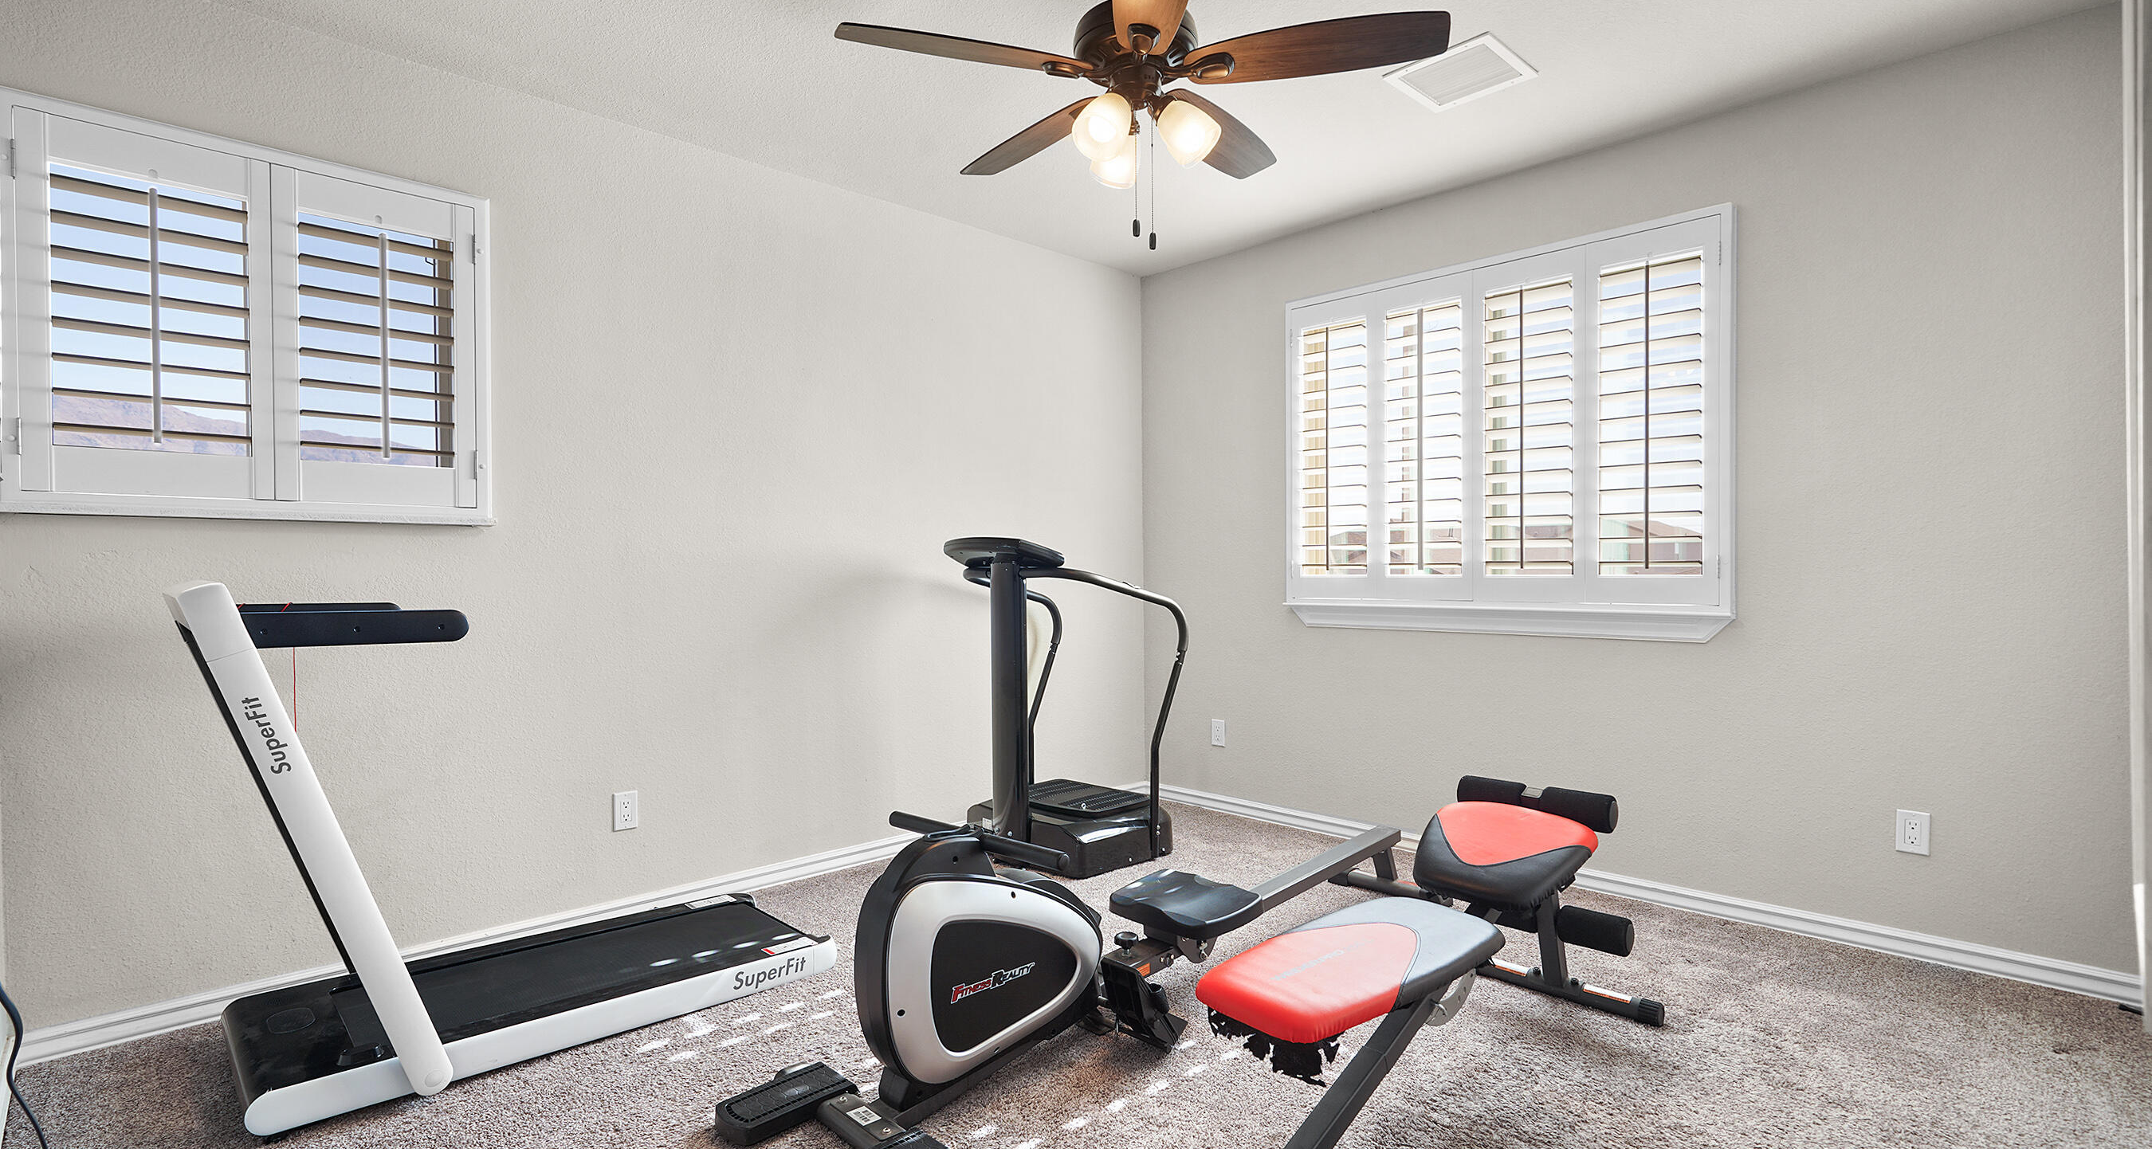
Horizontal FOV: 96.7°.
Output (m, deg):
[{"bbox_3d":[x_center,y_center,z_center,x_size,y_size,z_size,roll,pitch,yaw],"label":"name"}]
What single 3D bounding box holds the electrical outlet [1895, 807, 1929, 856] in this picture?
[{"bbox_3d":[2.261,0.698,2.582,0.012,0.114,0.070,-1,1,-45],"label":"electrical outlet"}]

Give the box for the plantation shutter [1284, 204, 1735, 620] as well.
[{"bbox_3d":[1.406,-0.453,3.382,0.080,1.295,1.530,-1,1,-45],"label":"plantation shutter"}]

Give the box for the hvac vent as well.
[{"bbox_3d":[1.068,-1.380,2.654,0.310,0.020,0.305,-1,1,-45],"label":"hvac vent"}]

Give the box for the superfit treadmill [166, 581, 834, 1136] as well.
[{"bbox_3d":[-1.315,0.540,2.345,1.286,1.067,0.650,-1,1,-39],"label":"superfit treadmill"}]

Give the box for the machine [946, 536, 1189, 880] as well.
[{"bbox_3d":[-0.064,0.456,3.551,0.800,1.190,0.620,-1,1,-45],"label":"machine"}]

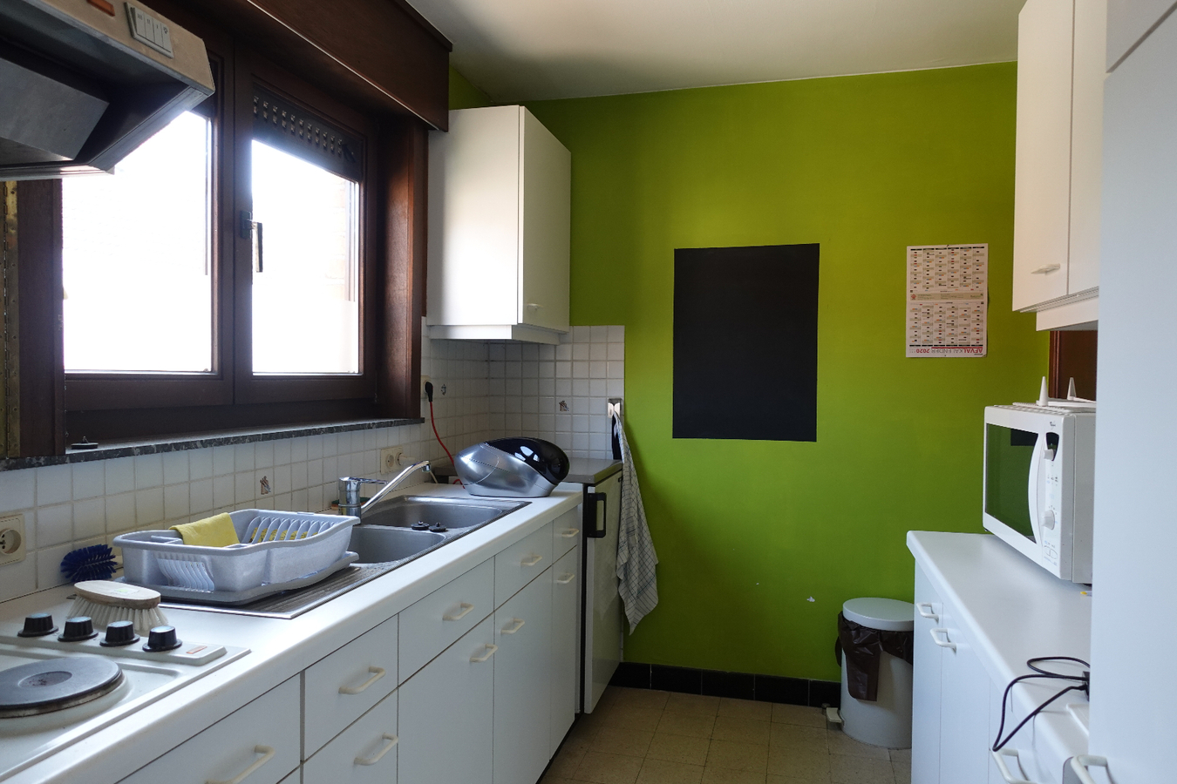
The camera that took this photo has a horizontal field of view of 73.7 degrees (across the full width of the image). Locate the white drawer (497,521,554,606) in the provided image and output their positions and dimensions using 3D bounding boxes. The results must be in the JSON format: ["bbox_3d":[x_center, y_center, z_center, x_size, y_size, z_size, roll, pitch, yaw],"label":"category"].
[{"bbox_3d":[-0.379,0.461,2.207,0.463,0.134,0.509,1,1,14],"label":"white drawer"}]

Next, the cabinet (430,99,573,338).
[{"bbox_3d":[-0.324,-0.594,3.026,0.356,0.809,0.607,1,1,14],"label":"cabinet"}]

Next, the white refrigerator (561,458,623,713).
[{"bbox_3d":[-0.214,0.706,3.066,0.604,0.855,0.507,1,1,14],"label":"white refrigerator"}]

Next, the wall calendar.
[{"bbox_3d":[1.339,-0.340,2.932,0.280,0.419,0.008,1,1,14],"label":"wall calendar"}]

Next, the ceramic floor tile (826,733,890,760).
[{"bbox_3d":[0.950,1.244,2.759,0.200,0.010,0.203,1,1,14],"label":"ceramic floor tile"}]

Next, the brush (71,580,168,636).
[{"bbox_3d":[-0.702,0.319,1.179,0.165,0.053,0.071,1,1,14],"label":"brush"}]

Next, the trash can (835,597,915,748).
[{"bbox_3d":[1.059,1.013,2.858,0.337,0.452,0.305,1,1,14],"label":"trash can"}]

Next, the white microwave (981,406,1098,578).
[{"bbox_3d":[1.133,0.198,1.672,0.405,0.319,0.564,1,1,14],"label":"white microwave"}]

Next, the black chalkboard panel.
[{"bbox_3d":[0.618,-0.193,3.109,0.561,0.768,0.010,1,1,14],"label":"black chalkboard panel"}]

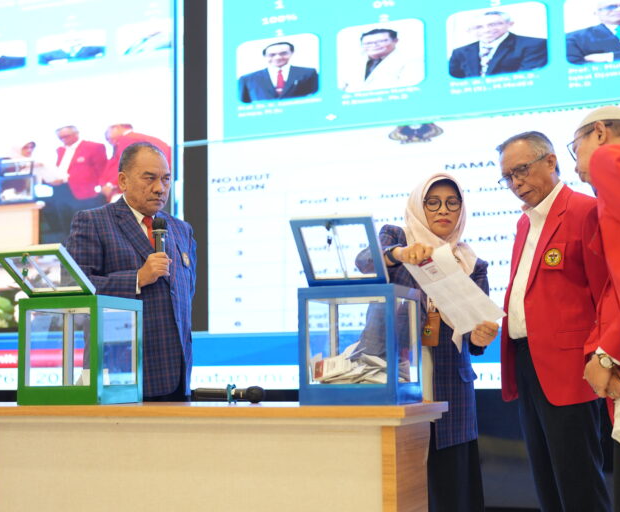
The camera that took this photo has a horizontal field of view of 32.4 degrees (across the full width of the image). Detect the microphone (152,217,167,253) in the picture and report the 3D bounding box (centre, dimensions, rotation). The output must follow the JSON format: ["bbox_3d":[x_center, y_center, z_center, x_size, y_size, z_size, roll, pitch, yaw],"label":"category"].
[{"bbox_3d":[-0.499,-0.015,3.550,0.053,0.230,0.053,3,-27,-30],"label":"microphone"}]

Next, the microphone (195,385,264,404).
[{"bbox_3d":[-0.238,0.410,3.150,0.215,0.055,0.055,-1,-6,6],"label":"microphone"}]

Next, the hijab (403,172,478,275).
[{"bbox_3d":[0.432,-0.094,3.530,0.260,0.370,0.260,0,-6,-5],"label":"hijab"}]

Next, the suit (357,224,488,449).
[{"bbox_3d":[0.376,0.263,3.530,0.460,0.750,0.350,0,-6,-3],"label":"suit"}]

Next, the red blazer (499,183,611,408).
[{"bbox_3d":[0.812,0.126,3.500,0.300,0.740,0.480,4,-8,-36],"label":"red blazer"}]

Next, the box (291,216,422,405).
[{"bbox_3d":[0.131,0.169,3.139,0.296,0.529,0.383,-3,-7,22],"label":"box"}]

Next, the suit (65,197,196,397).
[{"bbox_3d":[-0.633,0.147,3.780,0.500,0.730,0.330,5,-9,-43],"label":"suit"}]

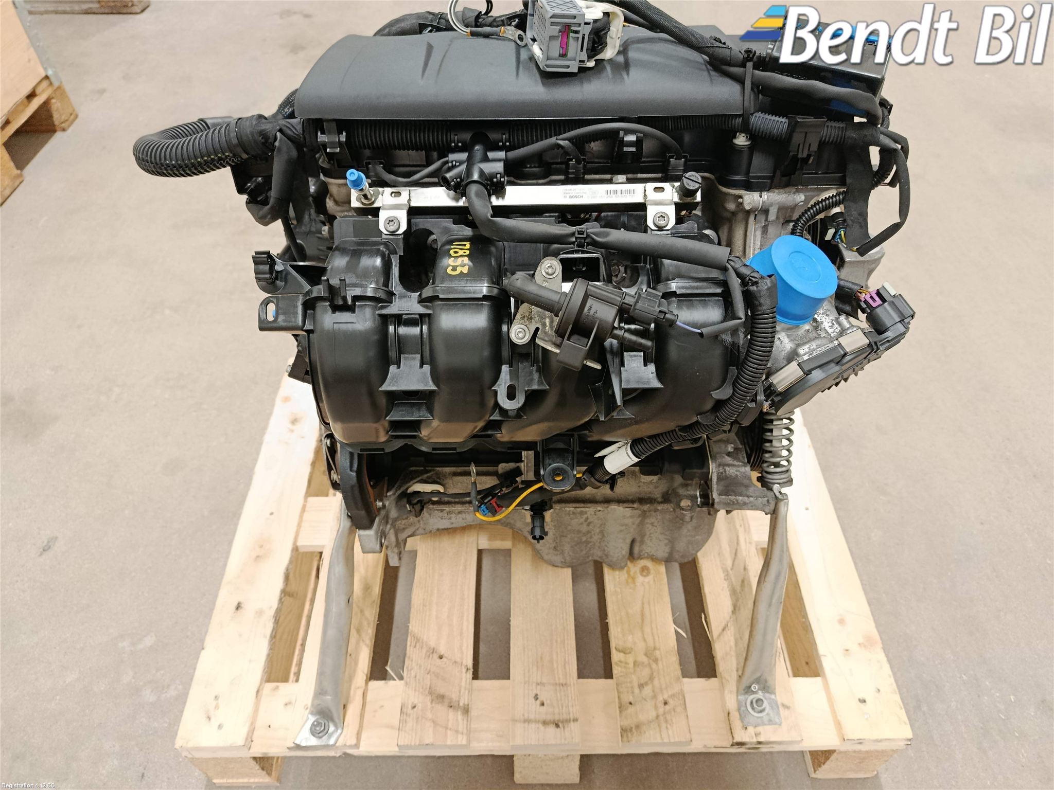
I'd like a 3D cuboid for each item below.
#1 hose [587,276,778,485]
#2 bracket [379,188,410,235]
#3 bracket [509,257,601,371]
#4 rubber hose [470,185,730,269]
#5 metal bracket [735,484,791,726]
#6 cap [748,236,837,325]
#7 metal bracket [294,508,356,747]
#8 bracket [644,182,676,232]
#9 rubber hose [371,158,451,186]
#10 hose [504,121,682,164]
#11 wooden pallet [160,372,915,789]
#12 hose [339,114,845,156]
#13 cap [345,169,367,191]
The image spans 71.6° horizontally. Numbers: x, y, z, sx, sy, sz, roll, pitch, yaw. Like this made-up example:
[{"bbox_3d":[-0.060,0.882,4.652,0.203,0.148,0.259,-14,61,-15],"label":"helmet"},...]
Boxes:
[{"bbox_3d":[0.115,0.012,0.583,0.121,0.243,0.066,-1,46,1],"label":"hose"},{"bbox_3d":[-0.105,-0.145,0.577,0.022,0.010,0.042,-1,73,0],"label":"bracket"},{"bbox_3d":[0.027,-0.057,0.481,0.064,0.023,0.063,19,83,3],"label":"bracket"},{"bbox_3d":[0.050,-0.132,0.550,0.201,0.045,0.083,-1,48,0],"label":"rubber hose"},{"bbox_3d":[0.262,0.231,0.790,0.047,0.275,0.041,0,16,0],"label":"metal bracket"},{"bbox_3d":[0.217,-0.095,0.599,0.066,0.034,0.066,12,57,-14],"label":"cap"},{"bbox_3d":[-0.215,0.244,0.803,0.044,0.273,0.038,5,3,0],"label":"metal bracket"},{"bbox_3d":[0.105,-0.149,0.577,0.022,0.010,0.042,-1,73,0],"label":"bracket"},{"bbox_3d":[-0.088,-0.172,0.553,0.066,0.018,0.028,-1,46,1],"label":"rubber hose"},{"bbox_3d":[0.051,-0.188,0.558,0.144,0.033,0.033,-1,46,1],"label":"hose"},{"bbox_3d":[0.016,0.205,1.048,0.800,0.150,0.600,-1,48,0],"label":"wooden pallet"},{"bbox_3d":[0.054,-0.211,0.586,0.402,0.036,0.050,-1,46,1],"label":"hose"},{"bbox_3d":[-0.119,-0.151,0.511,0.013,0.015,0.013,-2,80,6],"label":"cap"}]

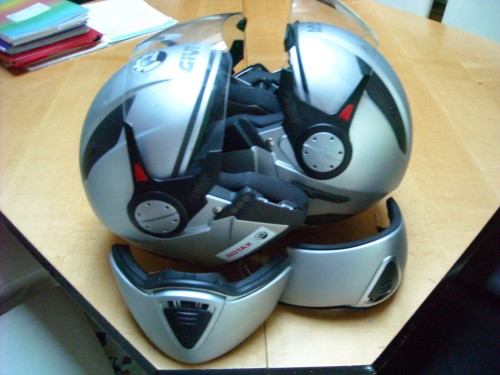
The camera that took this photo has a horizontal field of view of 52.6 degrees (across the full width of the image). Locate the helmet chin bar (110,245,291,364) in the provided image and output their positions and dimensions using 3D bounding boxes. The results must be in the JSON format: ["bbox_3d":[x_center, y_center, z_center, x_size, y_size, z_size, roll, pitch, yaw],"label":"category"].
[{"bbox_3d":[-0.056,0.116,0.553,0.205,0.092,0.110,3,39,4],"label":"helmet chin bar"}]

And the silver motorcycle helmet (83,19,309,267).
[{"bbox_3d":[-0.066,-0.054,0.619,0.275,0.277,0.250,3,39,3],"label":"silver motorcycle helmet"}]

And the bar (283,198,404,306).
[{"bbox_3d":[0.130,0.075,0.603,0.205,0.092,0.110,-25,45,-28],"label":"bar"}]

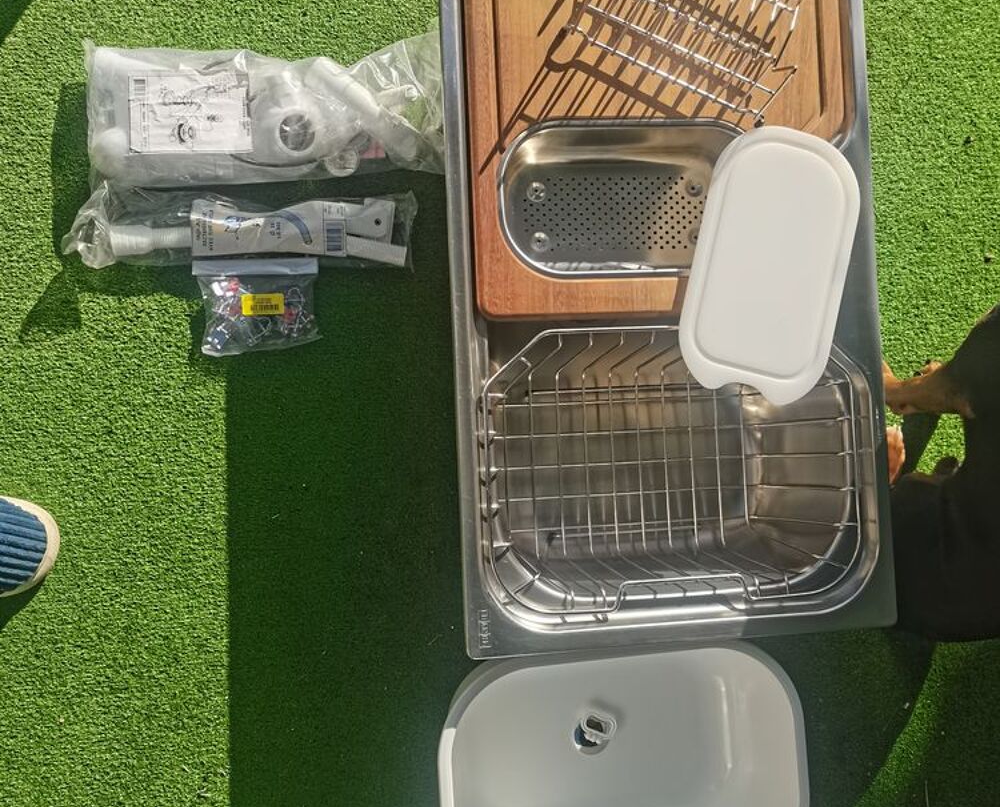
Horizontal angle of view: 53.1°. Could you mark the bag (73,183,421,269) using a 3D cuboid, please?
[{"bbox_3d":[-0.308,-0.213,1.210,0.417,0.055,0.109,0,88,-10],"label":"bag"}]

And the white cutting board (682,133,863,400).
[{"bbox_3d":[0.306,-0.158,1.135,0.180,0.014,0.310,13,86,-9],"label":"white cutting board"}]

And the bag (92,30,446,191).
[{"bbox_3d":[-0.280,-0.365,1.218,0.428,0.065,0.204,-1,88,-10],"label":"bag"}]

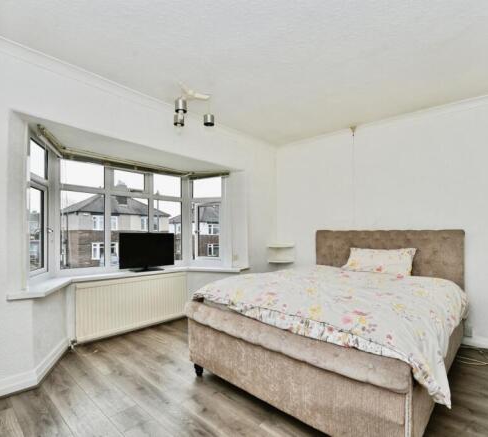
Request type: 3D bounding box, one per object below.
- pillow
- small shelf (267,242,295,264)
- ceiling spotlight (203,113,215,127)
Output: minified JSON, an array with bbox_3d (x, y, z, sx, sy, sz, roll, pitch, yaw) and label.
[{"bbox_3d":[1.455,0.473,2.750,0.660,0.370,0.150,-2,-35,42],"label":"pillow"},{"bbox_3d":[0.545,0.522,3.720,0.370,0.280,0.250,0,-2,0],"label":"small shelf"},{"bbox_3d":[-0.332,-0.938,2.430,0.098,0.100,0.098,0,-2,0],"label":"ceiling spotlight"}]

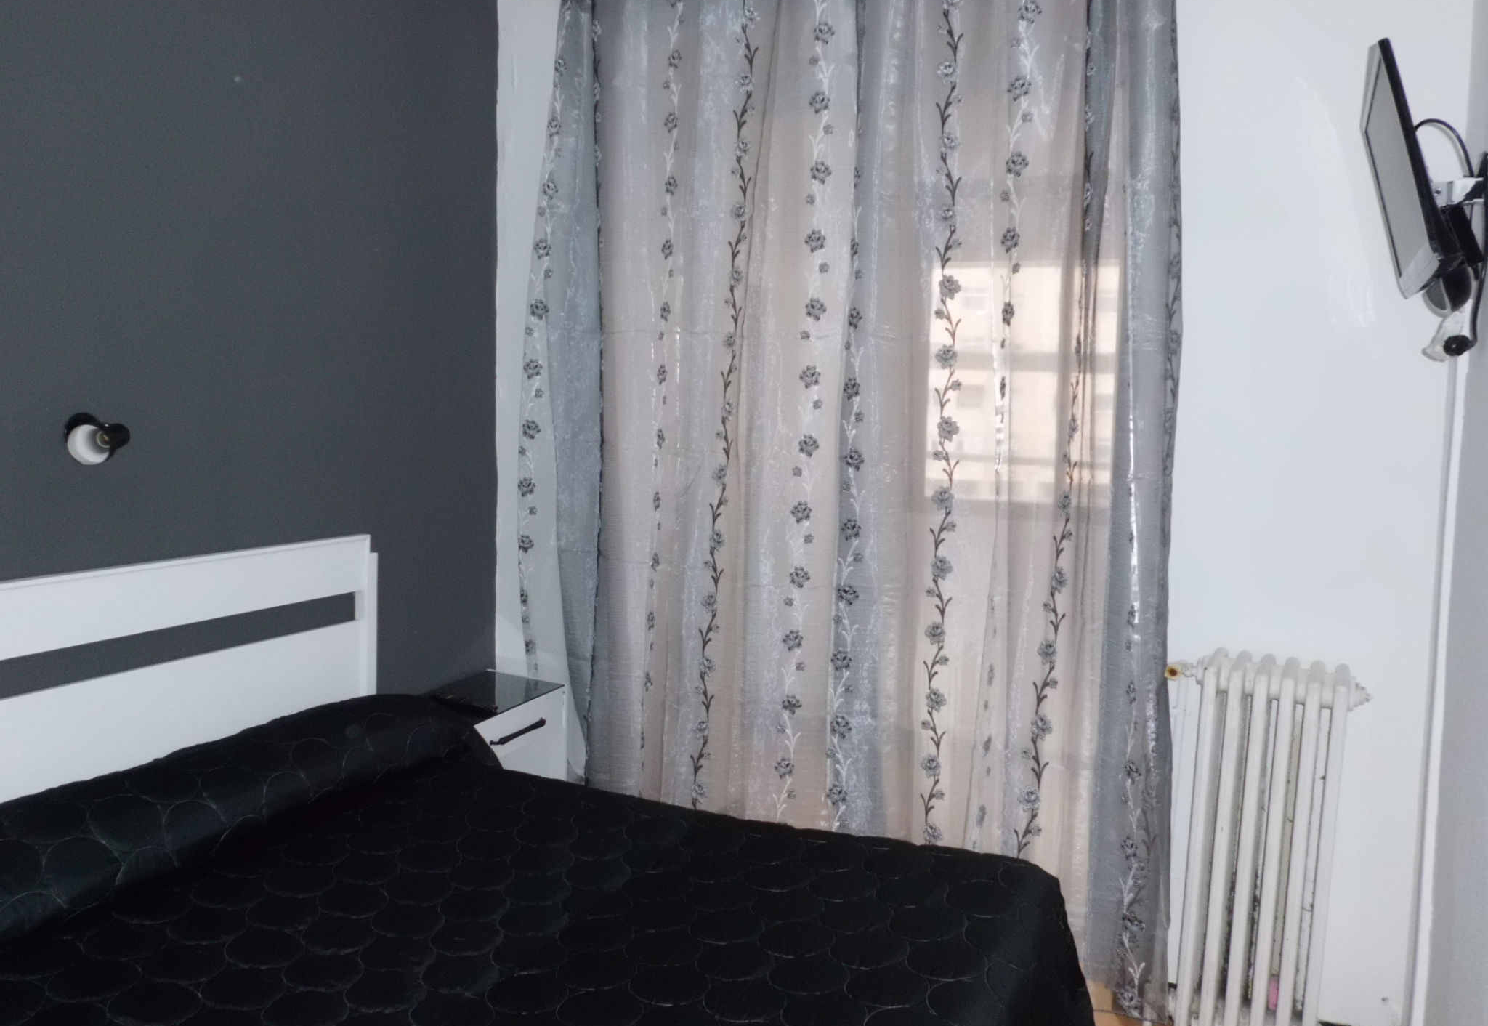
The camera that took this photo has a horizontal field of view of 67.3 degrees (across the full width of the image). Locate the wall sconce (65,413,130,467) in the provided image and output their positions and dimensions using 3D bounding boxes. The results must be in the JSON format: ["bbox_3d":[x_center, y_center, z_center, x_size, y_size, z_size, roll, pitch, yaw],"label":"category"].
[{"bbox_3d":[-1.355,-0.155,2.344,0.100,0.112,0.095,5,7,28],"label":"wall sconce"}]

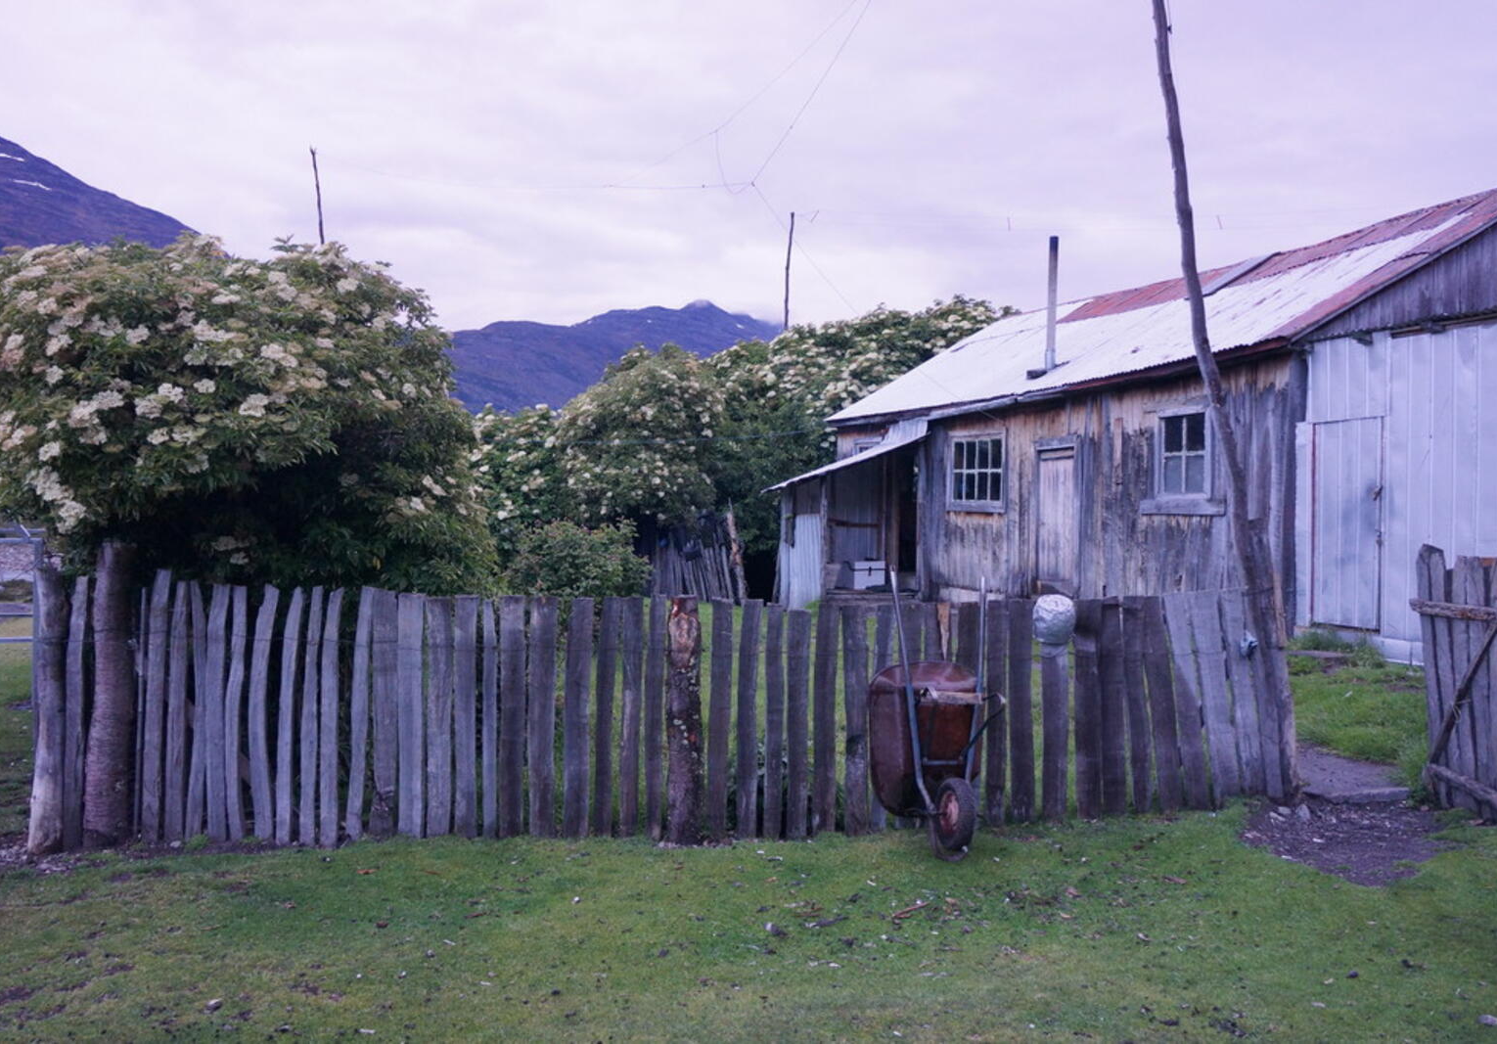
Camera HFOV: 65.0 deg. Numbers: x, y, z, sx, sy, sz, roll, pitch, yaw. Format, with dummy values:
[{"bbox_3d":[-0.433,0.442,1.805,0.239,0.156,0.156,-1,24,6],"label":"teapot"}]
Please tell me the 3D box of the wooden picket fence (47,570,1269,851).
[{"bbox_3d":[-0.180,0.970,6.380,6.800,1.330,0.280,0,0,-9],"label":"wooden picket fence"}]

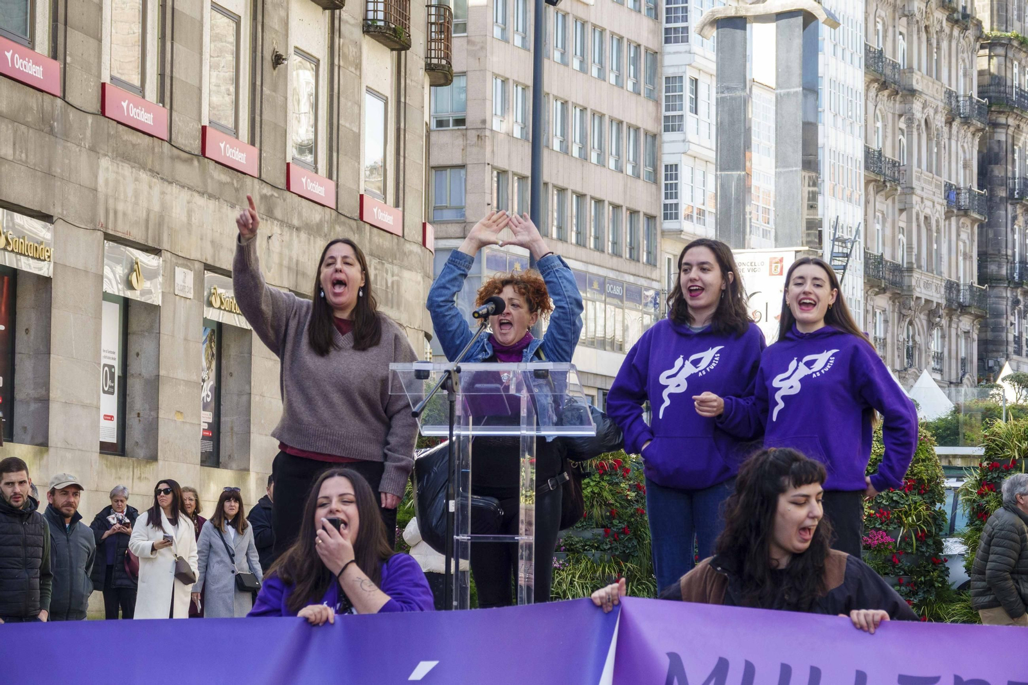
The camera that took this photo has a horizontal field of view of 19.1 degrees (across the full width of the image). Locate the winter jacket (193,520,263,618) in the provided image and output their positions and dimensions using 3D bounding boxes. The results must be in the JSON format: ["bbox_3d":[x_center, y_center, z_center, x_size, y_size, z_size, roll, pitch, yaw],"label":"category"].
[{"bbox_3d":[-2.296,1.932,24.463,0.520,1.020,0.320,1,-4,-8],"label":"winter jacket"}]

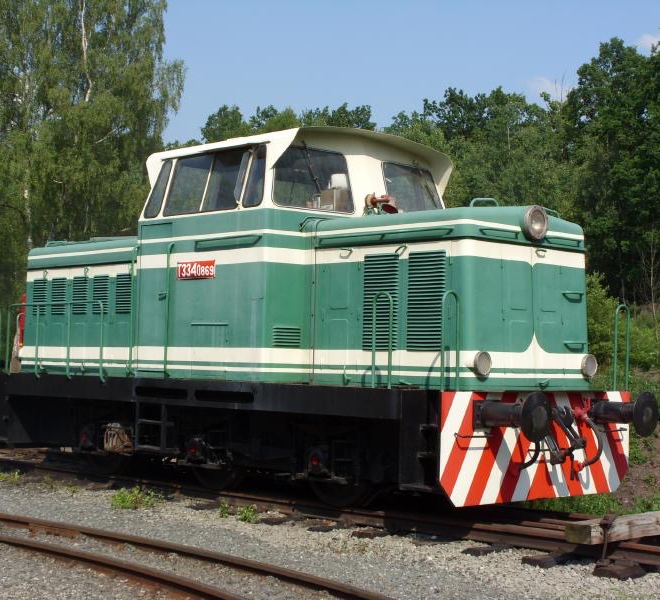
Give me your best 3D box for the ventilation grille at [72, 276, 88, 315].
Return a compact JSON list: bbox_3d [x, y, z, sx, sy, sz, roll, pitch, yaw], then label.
[{"bbox_3d":[-3.183,-0.050,20.344,0.040,0.470,0.333,3,-3,-43],"label":"ventilation grille"}]

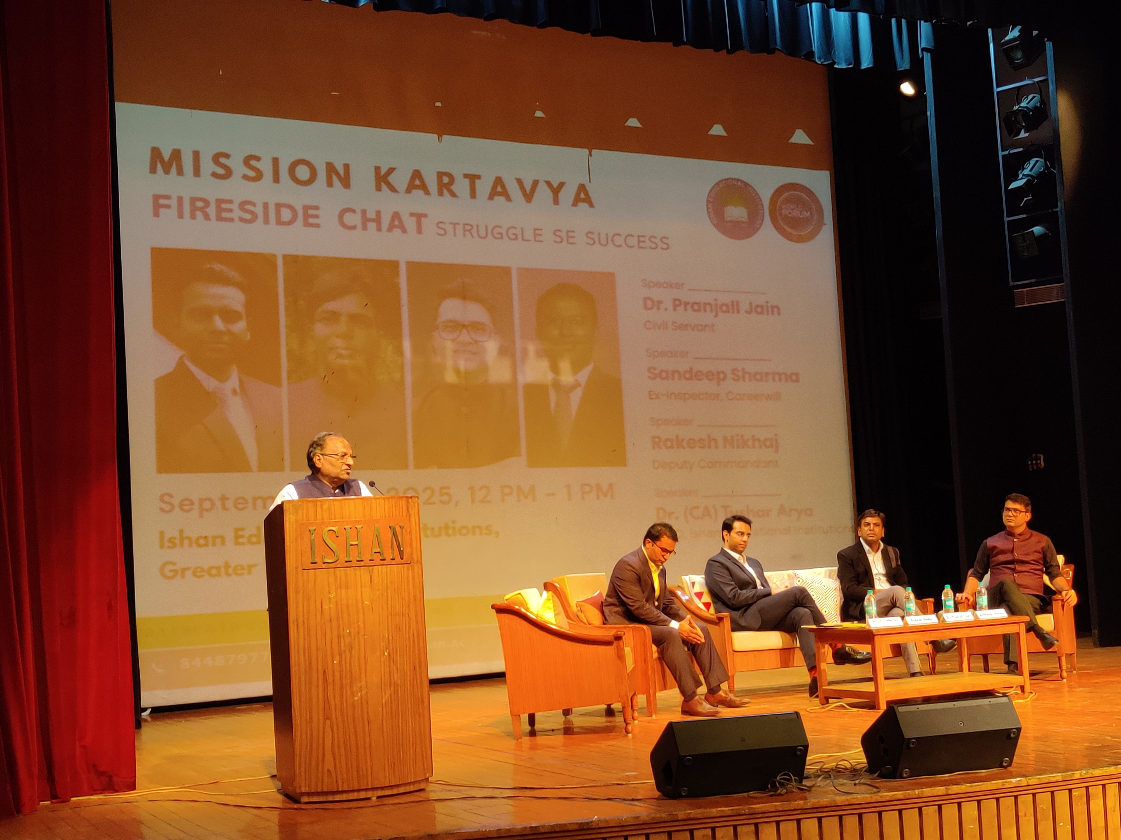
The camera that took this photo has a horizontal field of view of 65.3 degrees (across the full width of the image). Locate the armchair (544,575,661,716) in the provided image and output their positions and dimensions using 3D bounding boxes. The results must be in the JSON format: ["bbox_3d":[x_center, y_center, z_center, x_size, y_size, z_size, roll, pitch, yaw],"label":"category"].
[{"bbox_3d":[0.414,1.466,5.720,0.750,0.770,0.690,-8,-10,26],"label":"armchair"}]

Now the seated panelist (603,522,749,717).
[{"bbox_3d":[0.735,1.249,5.580,0.770,1.160,0.510,-8,-10,26],"label":"seated panelist"}]

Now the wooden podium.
[{"bbox_3d":[-0.966,0.967,3.900,0.600,1.220,0.460,1,-10,-24],"label":"wooden podium"}]

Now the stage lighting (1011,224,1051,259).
[{"bbox_3d":[4.363,-1.656,8.100,0.250,0.270,0.340,-10,12,36],"label":"stage lighting"}]

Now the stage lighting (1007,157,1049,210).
[{"bbox_3d":[4.325,-2.197,8.100,0.360,0.260,0.250,-50,19,-30],"label":"stage lighting"}]

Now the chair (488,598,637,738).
[{"bbox_3d":[0.040,1.382,5.020,0.750,0.760,0.680,-4,-9,3],"label":"chair"}]

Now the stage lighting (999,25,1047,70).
[{"bbox_3d":[4.285,-3.448,8.100,0.250,0.270,0.340,-12,16,42],"label":"stage lighting"}]

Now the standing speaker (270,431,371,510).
[{"bbox_3d":[-1.171,0.869,4.270,0.520,1.660,0.380,1,-10,-27],"label":"standing speaker"}]

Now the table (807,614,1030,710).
[{"bbox_3d":[2.340,1.579,5.750,1.200,0.450,0.580,0,-10,-20],"label":"table"}]

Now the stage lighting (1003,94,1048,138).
[{"bbox_3d":[4.308,-2.823,8.100,0.340,0.270,0.250,-25,4,-34],"label":"stage lighting"}]

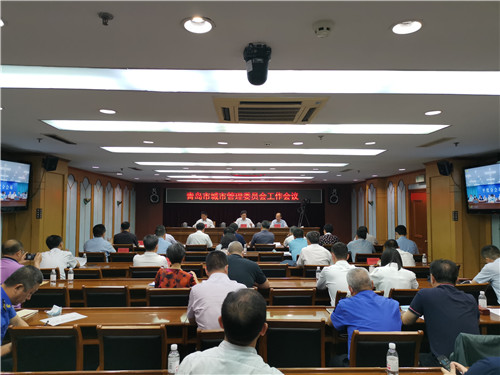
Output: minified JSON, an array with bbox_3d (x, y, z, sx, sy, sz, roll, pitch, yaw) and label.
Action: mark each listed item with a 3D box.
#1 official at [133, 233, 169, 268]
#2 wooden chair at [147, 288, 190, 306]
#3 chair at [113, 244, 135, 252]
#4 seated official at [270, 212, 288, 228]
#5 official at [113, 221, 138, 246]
[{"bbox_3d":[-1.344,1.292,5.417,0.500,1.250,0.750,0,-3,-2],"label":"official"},{"bbox_3d":[-0.811,1.459,4.107,0.490,0.880,0.540,0,-3,-2],"label":"wooden chair"},{"bbox_3d":[-2.694,1.675,8.539,0.470,0.880,0.540,0,-3,-2],"label":"chair"},{"bbox_3d":[0.851,1.383,11.283,0.520,1.280,0.700,0,-3,-2],"label":"seated official"},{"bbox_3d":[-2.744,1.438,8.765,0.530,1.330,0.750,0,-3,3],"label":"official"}]

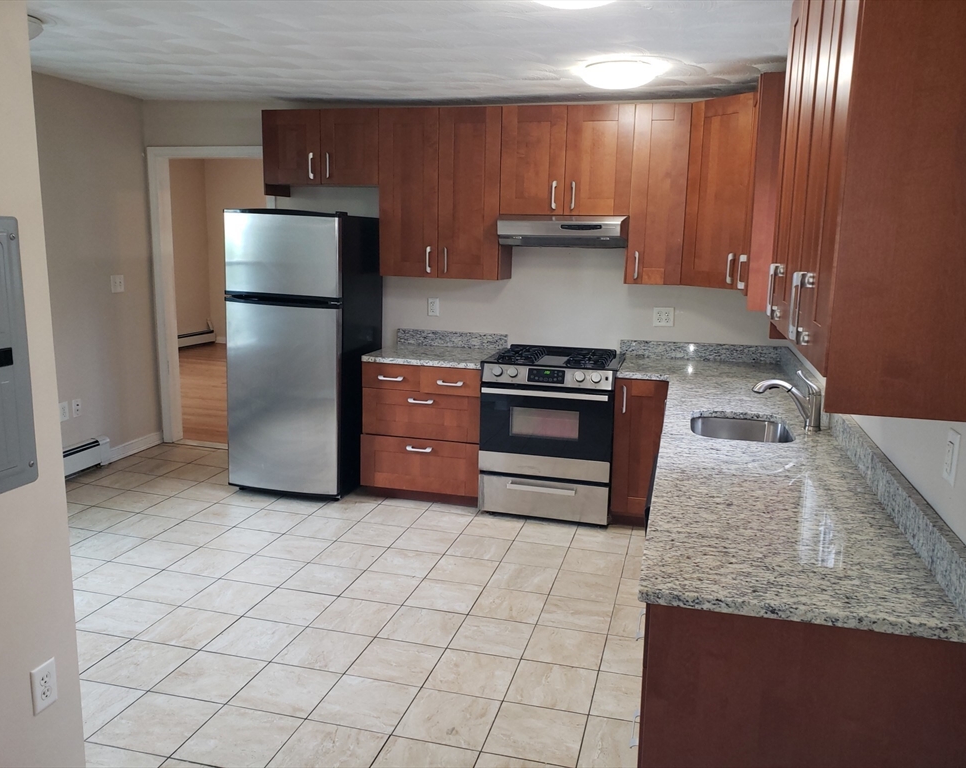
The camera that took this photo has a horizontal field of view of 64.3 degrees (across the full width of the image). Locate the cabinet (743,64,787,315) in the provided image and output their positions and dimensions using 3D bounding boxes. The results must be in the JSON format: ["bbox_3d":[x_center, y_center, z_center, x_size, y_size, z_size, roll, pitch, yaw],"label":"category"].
[{"bbox_3d":[1.467,-0.901,3.734,0.330,1.060,0.450,4,11,14],"label":"cabinet"}]

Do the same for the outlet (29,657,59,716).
[{"bbox_3d":[-1.131,0.781,1.983,0.012,0.120,0.077,4,11,14],"label":"outlet"}]

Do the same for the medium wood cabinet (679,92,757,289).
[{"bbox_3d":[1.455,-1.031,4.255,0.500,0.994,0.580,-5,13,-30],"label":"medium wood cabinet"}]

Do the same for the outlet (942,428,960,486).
[{"bbox_3d":[1.048,0.163,1.730,0.012,0.121,0.076,4,11,14],"label":"outlet"}]

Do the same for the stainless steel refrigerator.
[{"bbox_3d":[-1.090,-0.207,4.844,0.730,1.700,0.710,4,11,14],"label":"stainless steel refrigerator"}]

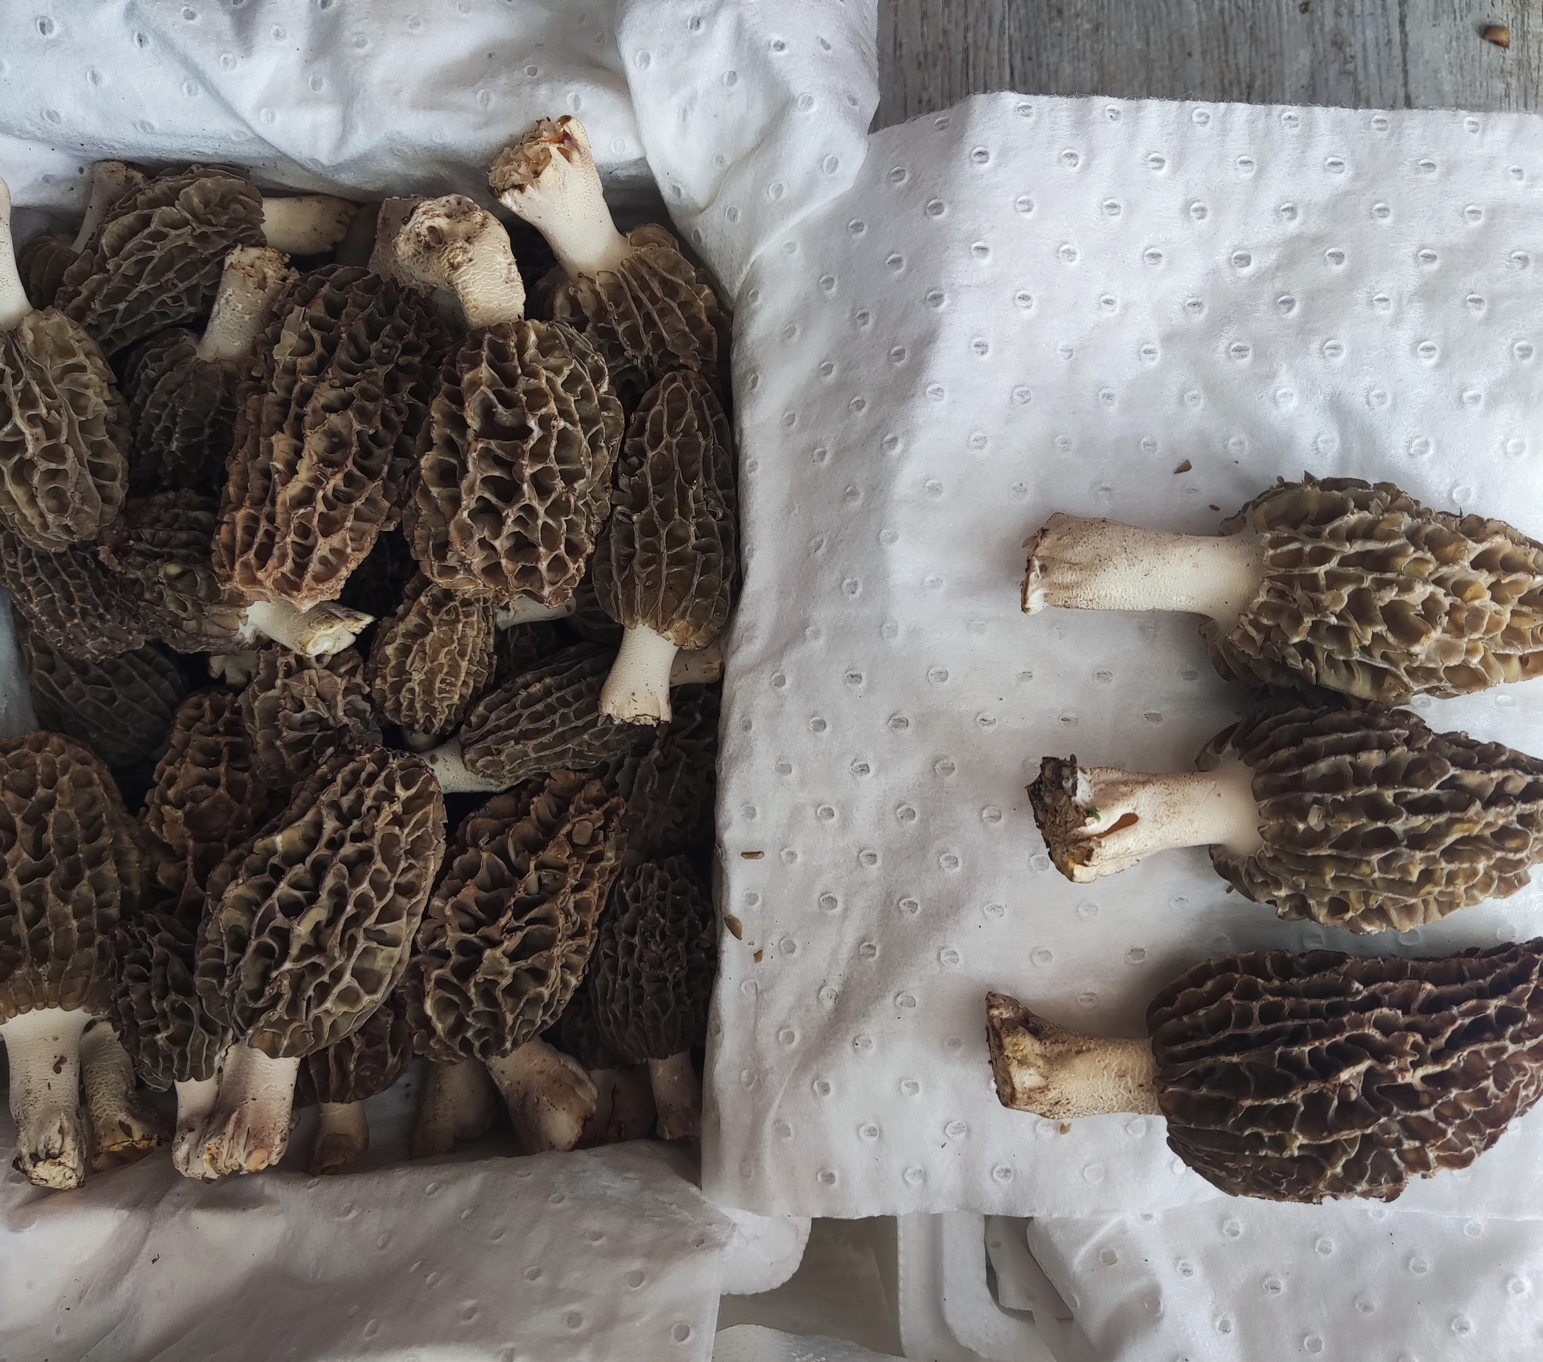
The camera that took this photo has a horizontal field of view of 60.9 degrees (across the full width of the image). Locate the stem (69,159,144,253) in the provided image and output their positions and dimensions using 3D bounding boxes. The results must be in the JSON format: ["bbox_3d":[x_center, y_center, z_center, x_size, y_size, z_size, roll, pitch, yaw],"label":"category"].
[{"bbox_3d":[-0.189,-0.133,0.371,0.015,0.015,0.033,25,107,0],"label":"stem"}]

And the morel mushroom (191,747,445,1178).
[{"bbox_3d":[-0.111,0.070,0.321,0.049,0.047,0.115,24,96,0],"label":"morel mushroom"}]

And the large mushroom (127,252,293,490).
[{"bbox_3d":[-0.157,-0.086,0.366,0.038,0.038,0.077,18,107,0],"label":"large mushroom"}]

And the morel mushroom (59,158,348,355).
[{"bbox_3d":[-0.153,-0.113,0.355,0.085,0.041,0.041,-20,90,6],"label":"morel mushroom"}]

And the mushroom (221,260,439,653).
[{"bbox_3d":[-0.103,-0.053,0.305,0.044,0.044,0.091,11,95,0],"label":"mushroom"}]

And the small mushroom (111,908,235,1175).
[{"bbox_3d":[-0.150,0.091,0.328,0.033,0.033,0.069,-9,87,0],"label":"small mushroom"}]

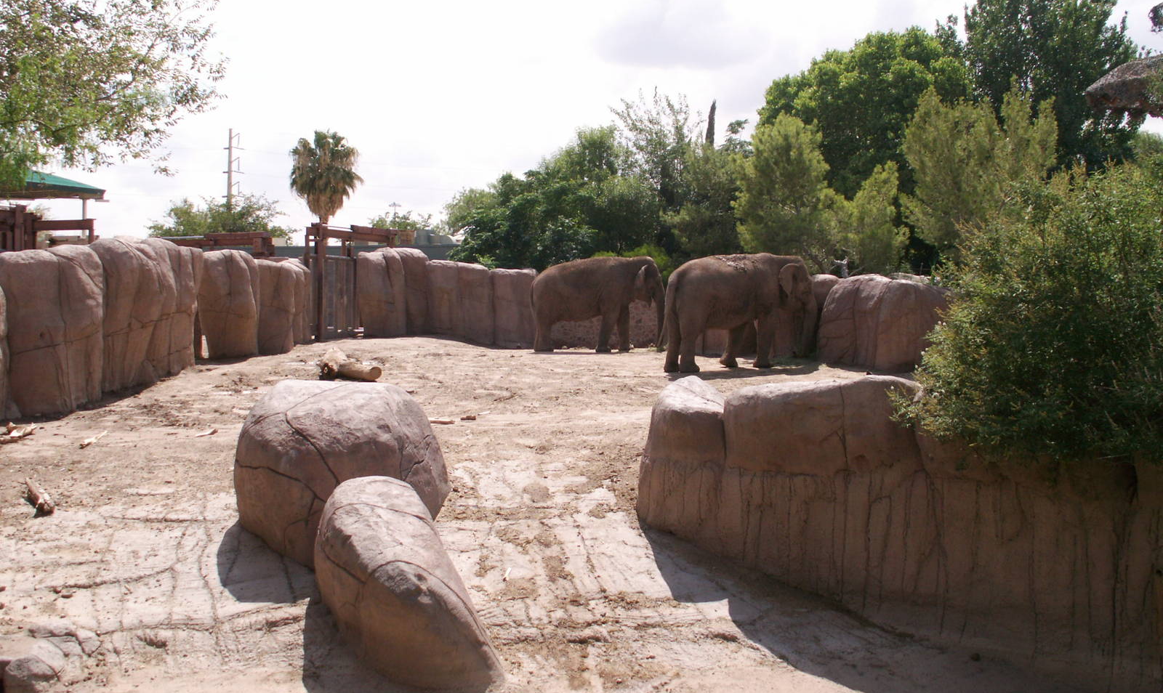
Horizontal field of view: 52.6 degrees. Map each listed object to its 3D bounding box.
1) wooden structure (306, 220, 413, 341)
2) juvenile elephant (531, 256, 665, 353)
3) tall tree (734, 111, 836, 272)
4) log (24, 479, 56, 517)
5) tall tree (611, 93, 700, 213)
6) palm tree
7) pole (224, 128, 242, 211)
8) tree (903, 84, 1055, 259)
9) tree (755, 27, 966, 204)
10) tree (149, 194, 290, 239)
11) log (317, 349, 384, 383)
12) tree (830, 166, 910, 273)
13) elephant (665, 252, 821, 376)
[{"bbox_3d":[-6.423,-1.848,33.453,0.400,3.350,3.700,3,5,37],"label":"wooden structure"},{"bbox_3d":[0.415,-1.038,28.999,3.200,2.340,1.150,0,4,-6],"label":"juvenile elephant"},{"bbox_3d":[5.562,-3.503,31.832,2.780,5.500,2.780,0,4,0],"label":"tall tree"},{"bbox_3d":[-4.989,1.388,10.825,0.200,0.200,0.950,-2,5,-27],"label":"log"},{"bbox_3d":[2.480,-5.018,43.306,3.300,8.562,3.300,2,4,0],"label":"tall tree"},{"bbox_3d":[-12.741,-6.441,58.298,3.700,8.341,3.700,2,4,0],"label":"palm tree"},{"bbox_3d":[-41.956,-17.553,140.607,2.200,16.977,1.200,2,4,0],"label":"pole"},{"bbox_3d":[10.098,-3.587,29.821,3.840,5.950,3.840,0,4,0],"label":"tree"},{"bbox_3d":[10.862,-6.505,46.414,8.300,11.585,7.600,2,4,0],"label":"tree"},{"bbox_3d":[-15.466,-4.121,50.169,6.100,4.715,5.600,2,4,0],"label":"tree"},{"bbox_3d":[-4.342,0.367,22.081,1.080,0.420,0.600,1,4,20],"label":"log"},{"bbox_3d":[7.588,-2.738,30.884,1.950,4.110,1.950,0,4,0],"label":"tree"},{"bbox_3d":[3.405,-0.736,25.400,3.400,2.460,1.300,0,5,-26],"label":"elephant"}]

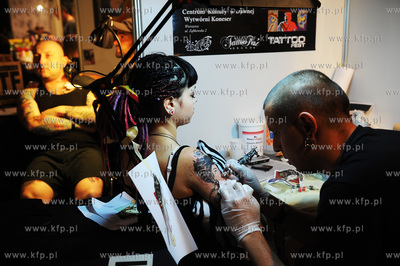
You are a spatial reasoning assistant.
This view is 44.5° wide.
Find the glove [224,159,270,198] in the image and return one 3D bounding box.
[{"bbox_3d":[0.129,0.125,1.330,0.150,0.075,0.085,34,9,12],"label":"glove"}]

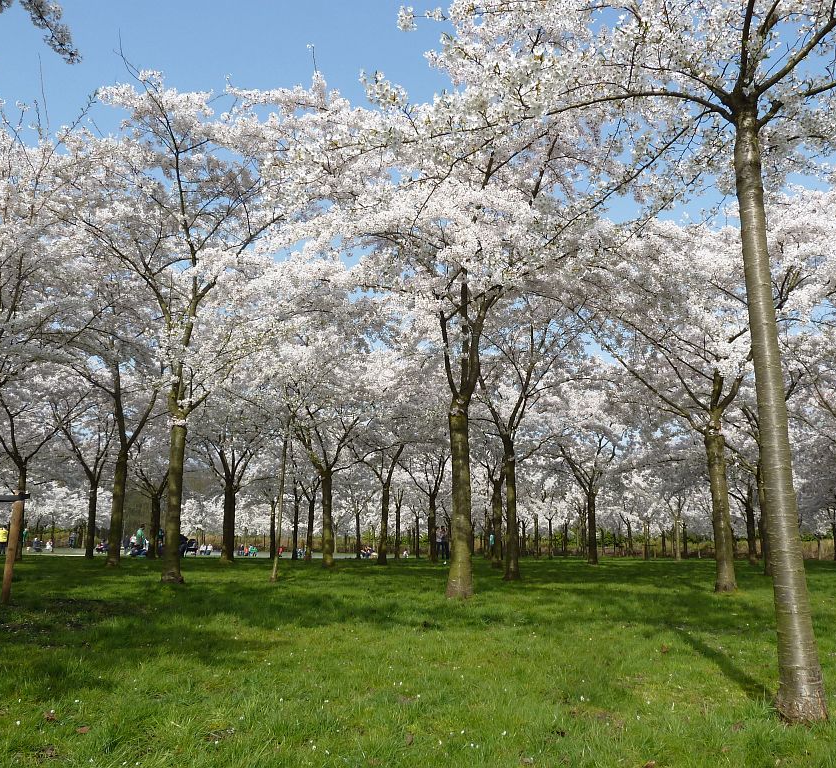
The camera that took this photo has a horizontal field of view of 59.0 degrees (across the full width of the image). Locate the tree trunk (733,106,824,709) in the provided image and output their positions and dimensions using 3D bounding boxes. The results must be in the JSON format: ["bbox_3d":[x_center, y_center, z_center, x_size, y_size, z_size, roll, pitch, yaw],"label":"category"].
[{"bbox_3d":[2.088,0.042,4.367,0.249,3.587,0.249,-5,-13,25],"label":"tree trunk"}]

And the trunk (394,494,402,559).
[{"bbox_3d":[-1.071,7.728,39.900,0.294,3.285,0.294,1,-12,-1],"label":"trunk"}]

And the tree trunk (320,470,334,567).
[{"bbox_3d":[-3.427,5.039,27.777,0.408,3.494,0.408,2,-12,-7],"label":"tree trunk"}]

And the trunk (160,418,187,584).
[{"bbox_3d":[-5.433,2.594,16.538,0.416,3.593,0.416,4,-13,-17],"label":"trunk"}]

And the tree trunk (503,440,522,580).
[{"bbox_3d":[2.472,3.264,19.717,0.371,3.752,0.371,-1,-12,7],"label":"tree trunk"}]

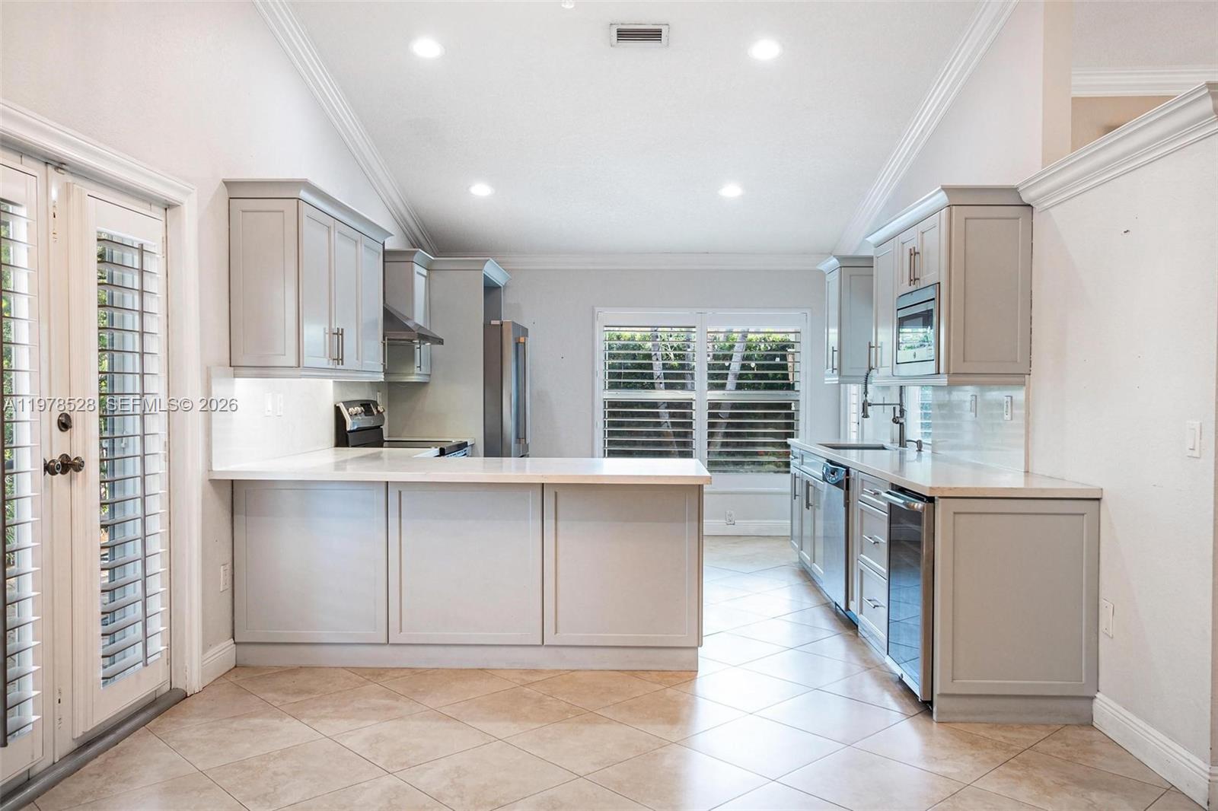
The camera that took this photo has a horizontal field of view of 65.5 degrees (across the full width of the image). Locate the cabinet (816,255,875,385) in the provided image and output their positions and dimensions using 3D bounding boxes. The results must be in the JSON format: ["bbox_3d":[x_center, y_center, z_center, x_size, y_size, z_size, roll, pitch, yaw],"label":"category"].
[{"bbox_3d":[1.812,-0.608,6.954,0.430,0.900,0.570,0,1,2],"label":"cabinet"}]

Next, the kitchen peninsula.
[{"bbox_3d":[-0.649,0.756,4.632,2.200,0.930,0.990,0,1,2],"label":"kitchen peninsula"}]

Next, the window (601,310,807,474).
[{"bbox_3d":[0.815,-0.099,8.272,1.848,1.479,0.110,0,1,2],"label":"window"}]

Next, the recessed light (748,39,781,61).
[{"bbox_3d":[0.833,-1.904,5.070,0.160,0.025,0.160,0,-11,2],"label":"recessed light"}]

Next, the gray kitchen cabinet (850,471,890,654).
[{"bbox_3d":[1.584,0.761,4.624,0.608,0.840,0.640,0,1,2],"label":"gray kitchen cabinet"}]

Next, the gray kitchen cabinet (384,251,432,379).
[{"bbox_3d":[-1.495,-0.626,6.866,0.365,0.920,0.540,0,1,2],"label":"gray kitchen cabinet"}]

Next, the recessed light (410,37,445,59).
[{"bbox_3d":[-0.973,-1.919,5.084,0.160,0.025,0.160,0,-11,2],"label":"recessed light"}]

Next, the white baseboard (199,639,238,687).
[{"bbox_3d":[-1.755,1.150,4.271,0.019,0.147,0.330,0,1,2],"label":"white baseboard"}]

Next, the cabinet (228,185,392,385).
[{"bbox_3d":[-1.528,-0.585,5.035,0.379,0.896,1.514,0,1,2],"label":"cabinet"}]

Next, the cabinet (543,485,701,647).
[{"bbox_3d":[0.069,0.714,4.620,0.725,0.763,0.600,0,1,2],"label":"cabinet"}]

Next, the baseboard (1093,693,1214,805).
[{"bbox_3d":[1.862,1.176,3.282,0.018,0.128,0.739,0,1,2],"label":"baseboard"}]

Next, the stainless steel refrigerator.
[{"bbox_3d":[-1.139,0.263,7.628,0.920,1.795,0.930,0,1,2],"label":"stainless steel refrigerator"}]

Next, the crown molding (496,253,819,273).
[{"bbox_3d":[0.407,-1.250,8.209,2.999,0.129,0.100,0,1,2],"label":"crown molding"}]

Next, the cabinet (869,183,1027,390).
[{"bbox_3d":[1.756,-0.561,5.051,0.430,0.920,1.440,0,1,2],"label":"cabinet"}]

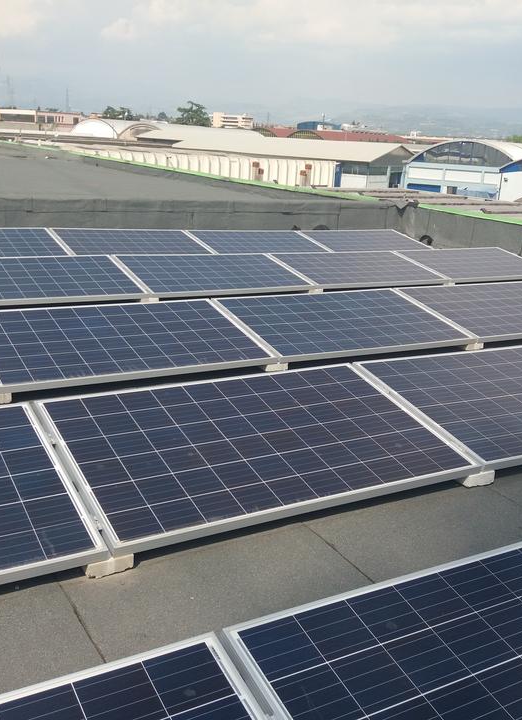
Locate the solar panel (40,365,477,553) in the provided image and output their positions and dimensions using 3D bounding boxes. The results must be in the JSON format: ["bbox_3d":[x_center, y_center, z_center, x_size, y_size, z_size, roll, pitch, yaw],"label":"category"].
[{"bbox_3d":[-0.004,0.336,3.313,1.650,0.045,0.990,-6,29,-30],"label":"solar panel"}]

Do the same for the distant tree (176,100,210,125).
[{"bbox_3d":[-14.978,-48.051,167.033,7.300,14.572,7.300,2,16,-6],"label":"distant tree"}]

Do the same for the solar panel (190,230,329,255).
[{"bbox_3d":[-0.004,-1.450,9.649,1.650,0.045,0.990,-6,29,-30],"label":"solar panel"}]

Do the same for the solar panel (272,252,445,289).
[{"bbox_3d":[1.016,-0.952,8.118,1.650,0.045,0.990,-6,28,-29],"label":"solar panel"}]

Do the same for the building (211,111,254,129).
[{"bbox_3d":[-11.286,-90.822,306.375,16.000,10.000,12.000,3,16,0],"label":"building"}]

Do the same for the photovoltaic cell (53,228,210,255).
[{"bbox_3d":[-1.441,-1.308,8.810,1.650,0.045,0.990,-6,29,-30],"label":"photovoltaic cell"}]

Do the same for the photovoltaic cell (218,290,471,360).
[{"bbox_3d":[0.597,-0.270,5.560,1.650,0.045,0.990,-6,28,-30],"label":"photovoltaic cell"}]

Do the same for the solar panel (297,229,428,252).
[{"bbox_3d":[1.433,-1.592,10.488,1.650,0.045,0.990,-6,29,-30],"label":"solar panel"}]

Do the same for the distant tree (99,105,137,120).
[{"bbox_3d":[-33.645,-52.718,181.827,8.400,13.098,8.400,0,16,-11],"label":"distant tree"}]

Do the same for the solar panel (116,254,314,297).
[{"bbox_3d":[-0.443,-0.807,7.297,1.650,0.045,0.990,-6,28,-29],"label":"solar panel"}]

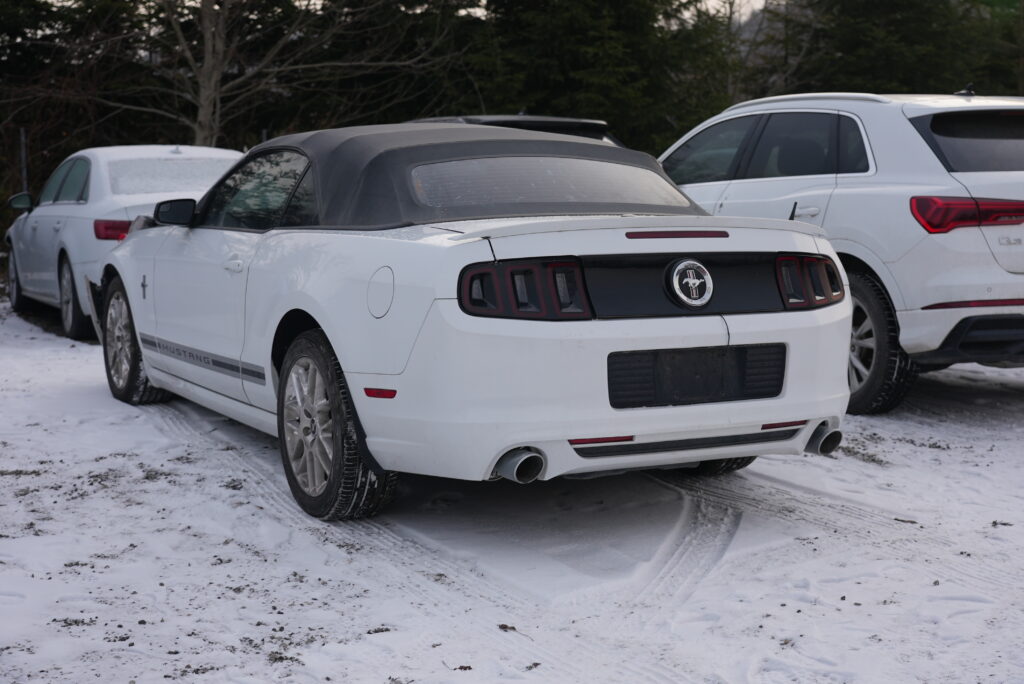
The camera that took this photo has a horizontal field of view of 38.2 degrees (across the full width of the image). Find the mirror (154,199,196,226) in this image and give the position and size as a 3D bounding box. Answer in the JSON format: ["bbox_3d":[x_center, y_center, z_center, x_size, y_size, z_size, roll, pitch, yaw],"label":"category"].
[{"bbox_3d":[-1.506,-0.580,6.624,0.190,0.130,0.120,-3,8,-29],"label":"mirror"}]

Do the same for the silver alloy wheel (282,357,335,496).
[{"bbox_3d":[-0.641,0.301,5.332,0.200,0.490,0.490,-3,8,-29],"label":"silver alloy wheel"}]

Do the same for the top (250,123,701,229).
[{"bbox_3d":[-0.149,-0.682,6.016,1.440,0.400,1.700,-3,8,-29],"label":"top"}]

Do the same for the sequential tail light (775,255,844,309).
[{"bbox_3d":[1.050,-0.211,5.098,0.420,0.200,0.170,-3,8,-29],"label":"sequential tail light"}]

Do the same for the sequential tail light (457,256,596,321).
[{"bbox_3d":[0.021,-0.161,4.522,0.420,0.200,0.170,-3,8,-29],"label":"sequential tail light"}]

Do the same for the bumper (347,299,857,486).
[{"bbox_3d":[0.439,0.095,5.011,1.860,0.560,0.710,-3,8,-29],"label":"bumper"}]

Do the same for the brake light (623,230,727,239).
[{"bbox_3d":[0.544,-0.344,4.782,0.410,0.030,0.030,-3,8,-29],"label":"brake light"}]

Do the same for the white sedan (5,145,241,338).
[{"bbox_3d":[-2.876,-0.834,11.861,1.842,1.427,4.726,-2,6,-26],"label":"white sedan"}]

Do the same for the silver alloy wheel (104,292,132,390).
[{"bbox_3d":[-1.952,-0.009,7.695,0.200,0.490,0.490,-3,8,-29],"label":"silver alloy wheel"}]

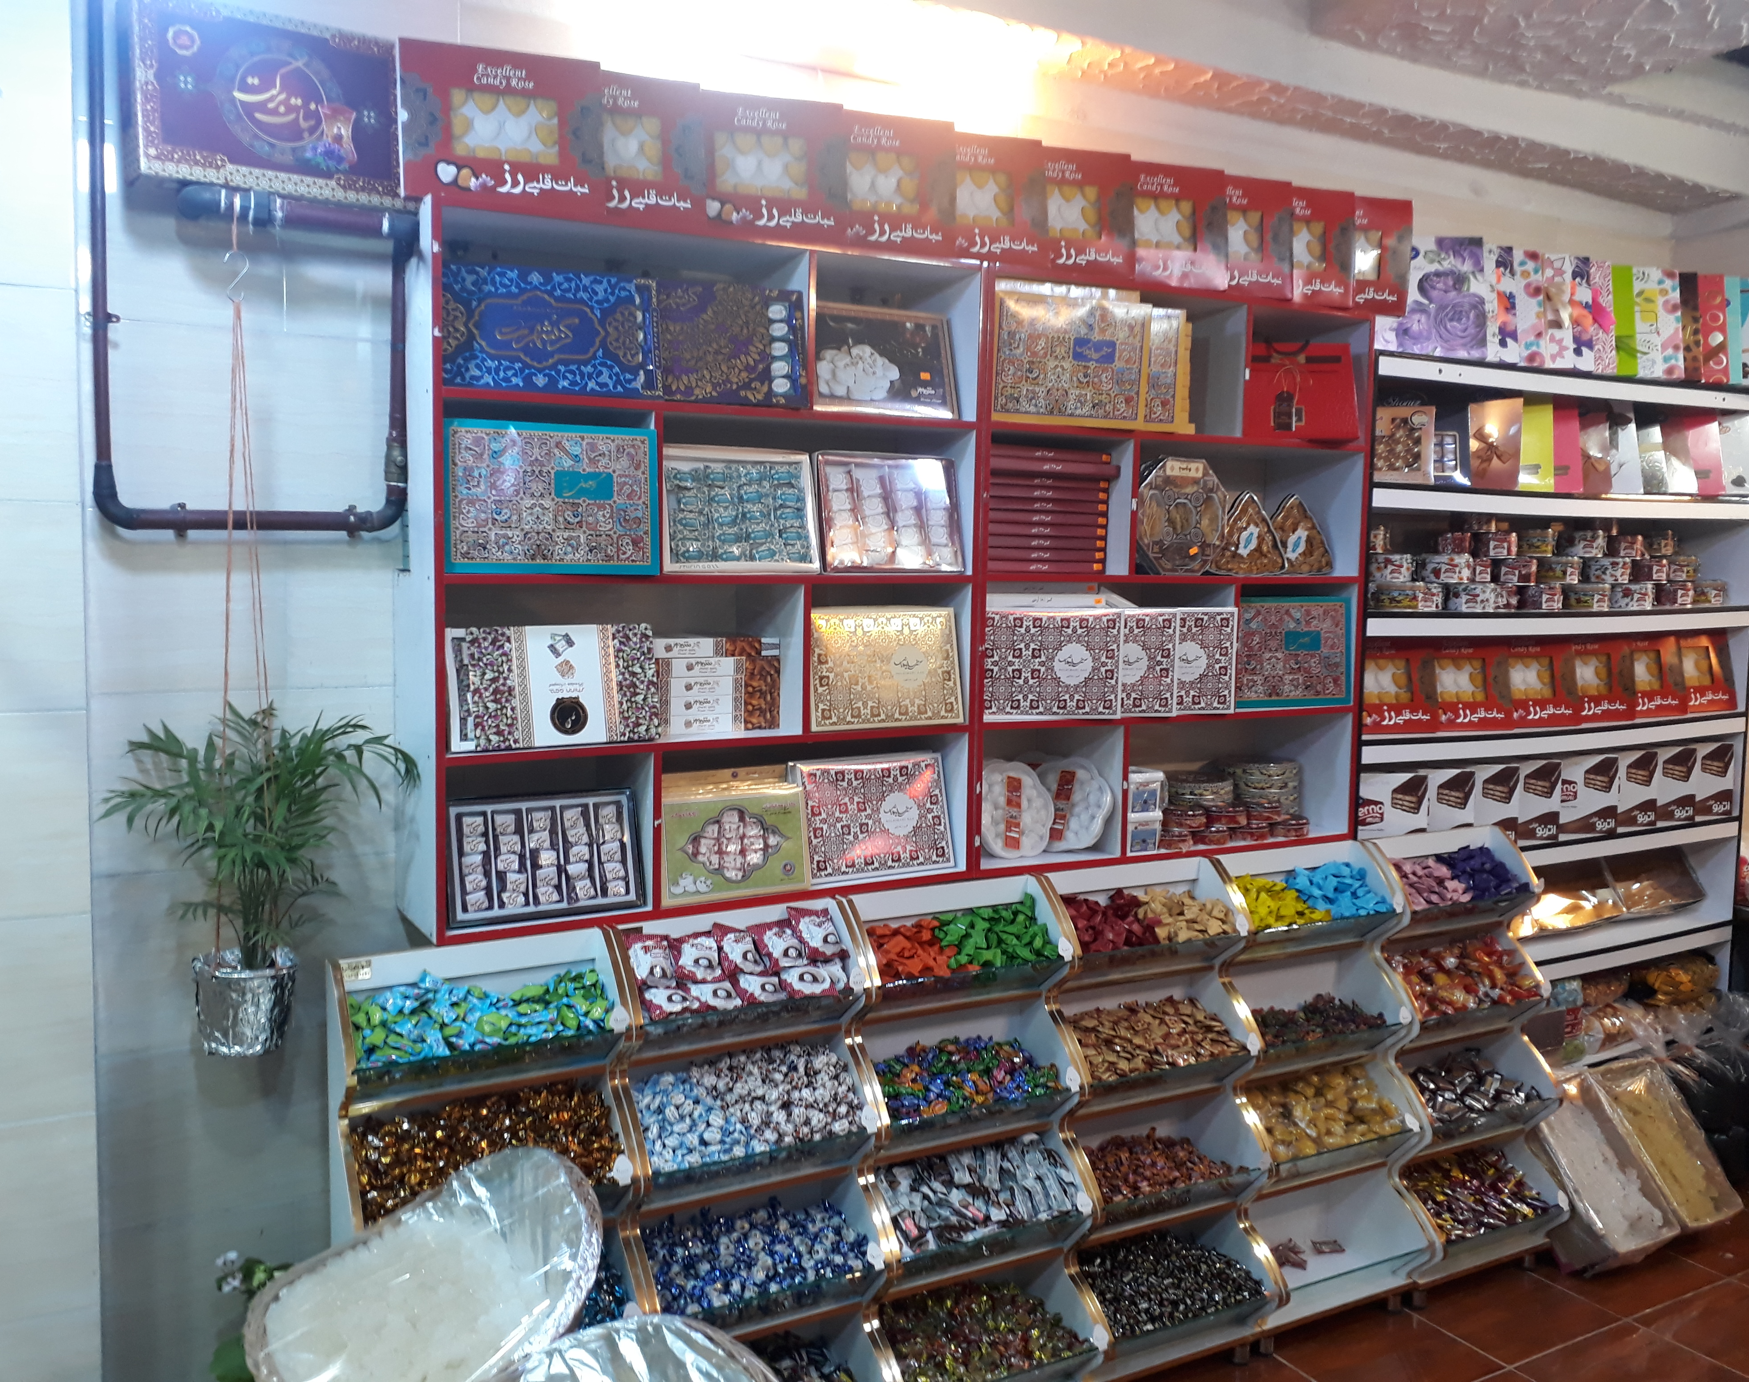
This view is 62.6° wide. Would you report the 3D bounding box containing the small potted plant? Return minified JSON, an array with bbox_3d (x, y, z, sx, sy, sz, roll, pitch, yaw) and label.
[{"bbox_3d":[-0.971,0.296,2.267,0.460,0.550,0.390,-2,6,-29],"label":"small potted plant"}]

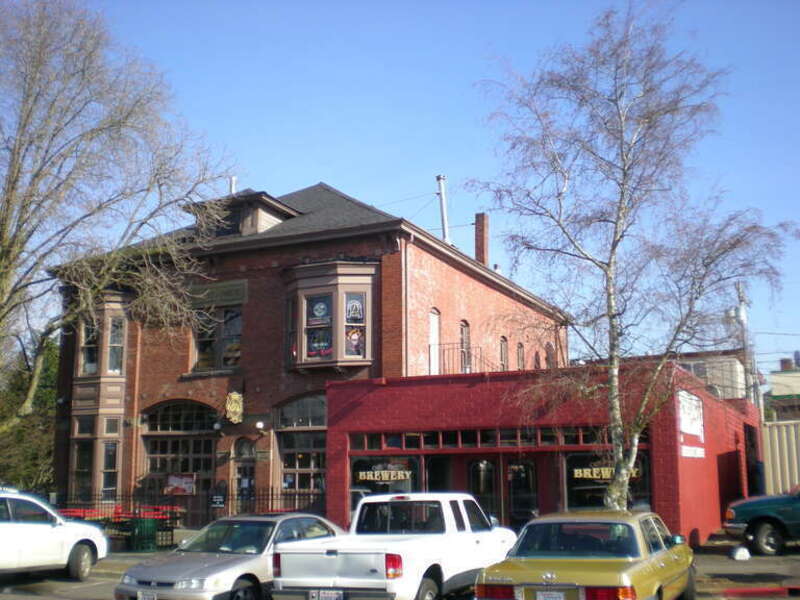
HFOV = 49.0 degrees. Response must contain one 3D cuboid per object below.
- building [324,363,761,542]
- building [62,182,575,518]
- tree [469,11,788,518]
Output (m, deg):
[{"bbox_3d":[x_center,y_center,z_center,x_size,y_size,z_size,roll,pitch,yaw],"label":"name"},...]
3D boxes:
[{"bbox_3d":[7.011,5.638,30.735,8.700,4.200,23.000,-5,-12,25],"label":"building"},{"bbox_3d":[-2.536,2.188,38.433,15.100,14.100,19.600,-5,-12,25],"label":"building"},{"bbox_3d":[4.272,-0.418,16.397,5.500,10.750,5.200,-5,-12,25],"label":"tree"}]

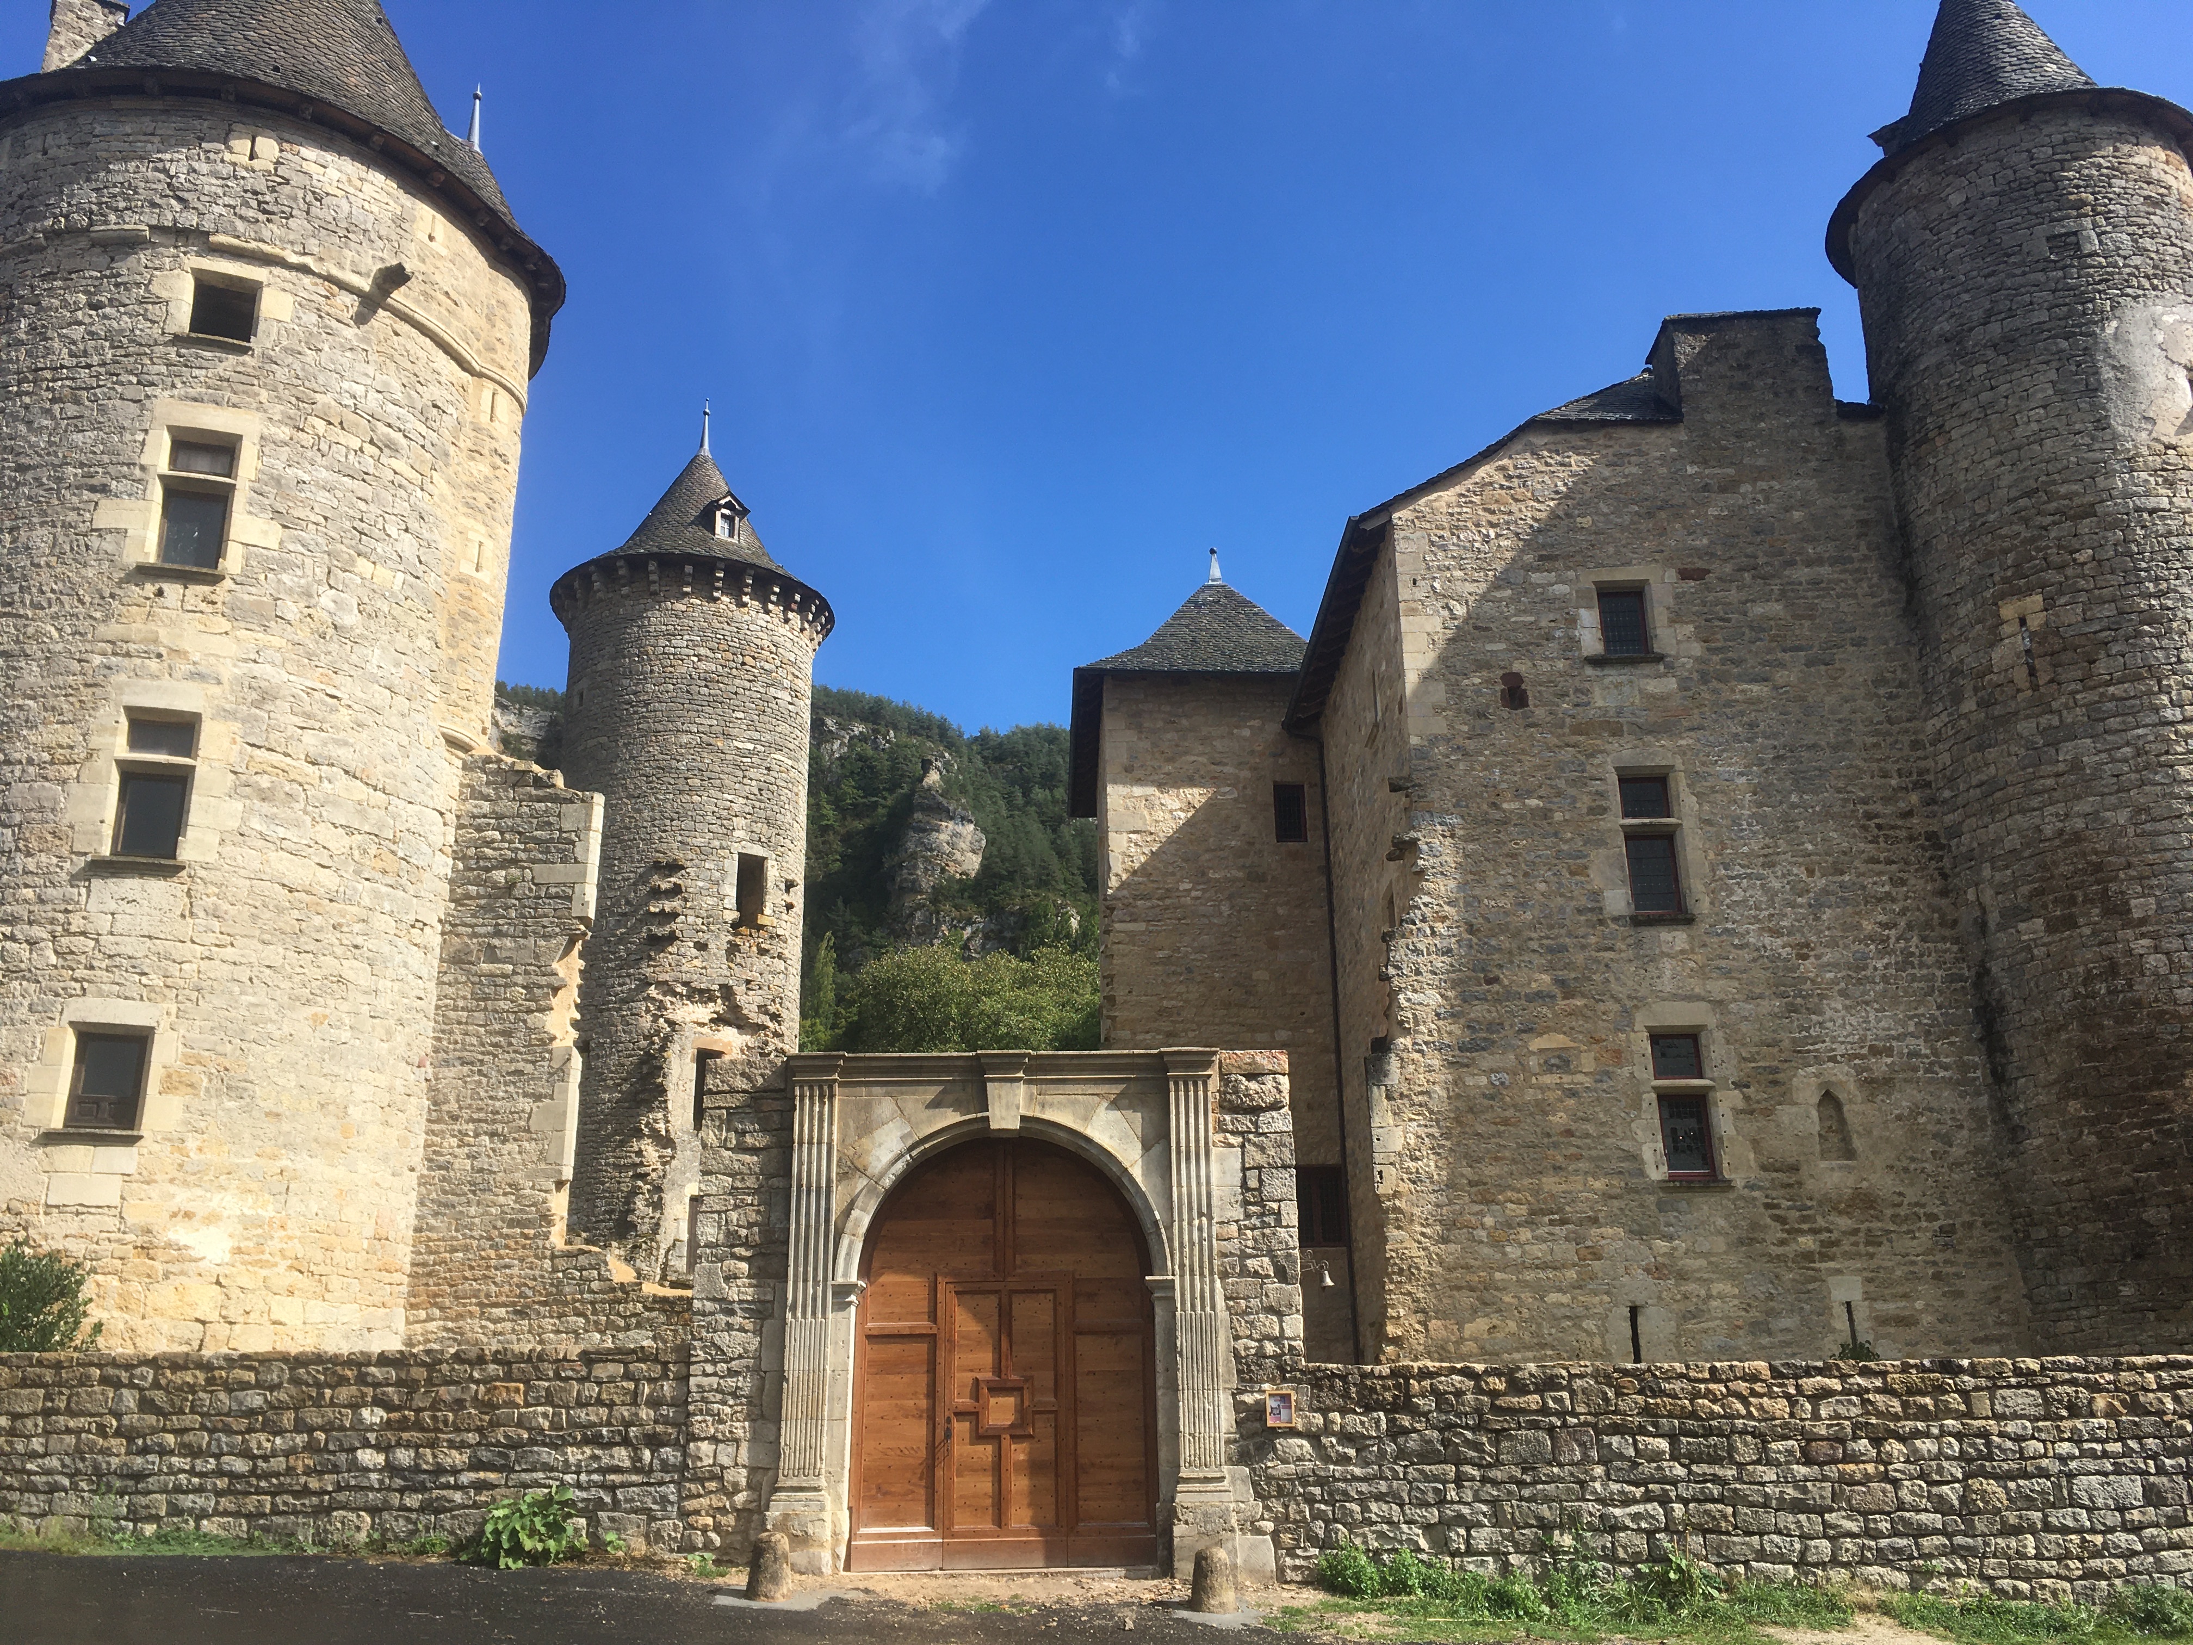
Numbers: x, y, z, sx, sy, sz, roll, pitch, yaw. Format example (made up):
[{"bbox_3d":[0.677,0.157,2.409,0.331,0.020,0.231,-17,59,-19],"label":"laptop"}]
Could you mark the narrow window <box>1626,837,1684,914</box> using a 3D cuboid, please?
[{"bbox_3d":[7.823,0.717,25.772,0.768,1.183,0.250,-1,-19,0],"label":"narrow window"}]

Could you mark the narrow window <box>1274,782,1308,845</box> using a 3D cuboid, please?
[{"bbox_3d":[3.577,-0.177,33.949,0.601,1.209,0.250,0,-19,-4],"label":"narrow window"}]

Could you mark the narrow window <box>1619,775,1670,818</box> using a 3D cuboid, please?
[{"bbox_3d":[7.833,-0.355,26.147,0.694,0.674,0.220,-1,-19,0],"label":"narrow window"}]

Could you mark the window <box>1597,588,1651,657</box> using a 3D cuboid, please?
[{"bbox_3d":[7.770,-2.943,27.054,0.730,1.110,0.250,-1,-19,0],"label":"window"}]

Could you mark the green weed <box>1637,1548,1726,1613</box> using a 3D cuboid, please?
[{"bbox_3d":[4.814,6.255,15.161,0.712,0.447,0.550,-1,-19,0],"label":"green weed"}]

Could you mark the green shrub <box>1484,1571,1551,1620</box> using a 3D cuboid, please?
[{"bbox_3d":[3.471,6.363,15.130,0.533,0.359,0.500,-1,-19,0],"label":"green shrub"}]

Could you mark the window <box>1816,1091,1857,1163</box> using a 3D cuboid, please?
[{"bbox_3d":[9.895,4.056,24.592,0.503,0.940,0.250,-1,-19,0],"label":"window"}]

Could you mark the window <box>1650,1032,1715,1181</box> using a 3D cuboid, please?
[{"bbox_3d":[7.897,3.798,24.693,0.758,1.987,0.250,-1,-19,0],"label":"window"}]

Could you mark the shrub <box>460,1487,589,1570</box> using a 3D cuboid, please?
[{"bbox_3d":[-4.953,6.100,15.903,1.052,0.659,0.750,-1,-19,0],"label":"shrub"}]

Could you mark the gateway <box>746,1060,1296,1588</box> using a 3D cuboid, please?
[{"bbox_3d":[-0.690,4.530,17.330,5.134,4.702,0.900,0,-19,-1],"label":"gateway"}]

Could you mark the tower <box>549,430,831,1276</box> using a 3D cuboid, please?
[{"bbox_3d":[-8.634,1.817,37.553,6.024,22.842,6.024,-1,-19,0],"label":"tower"}]

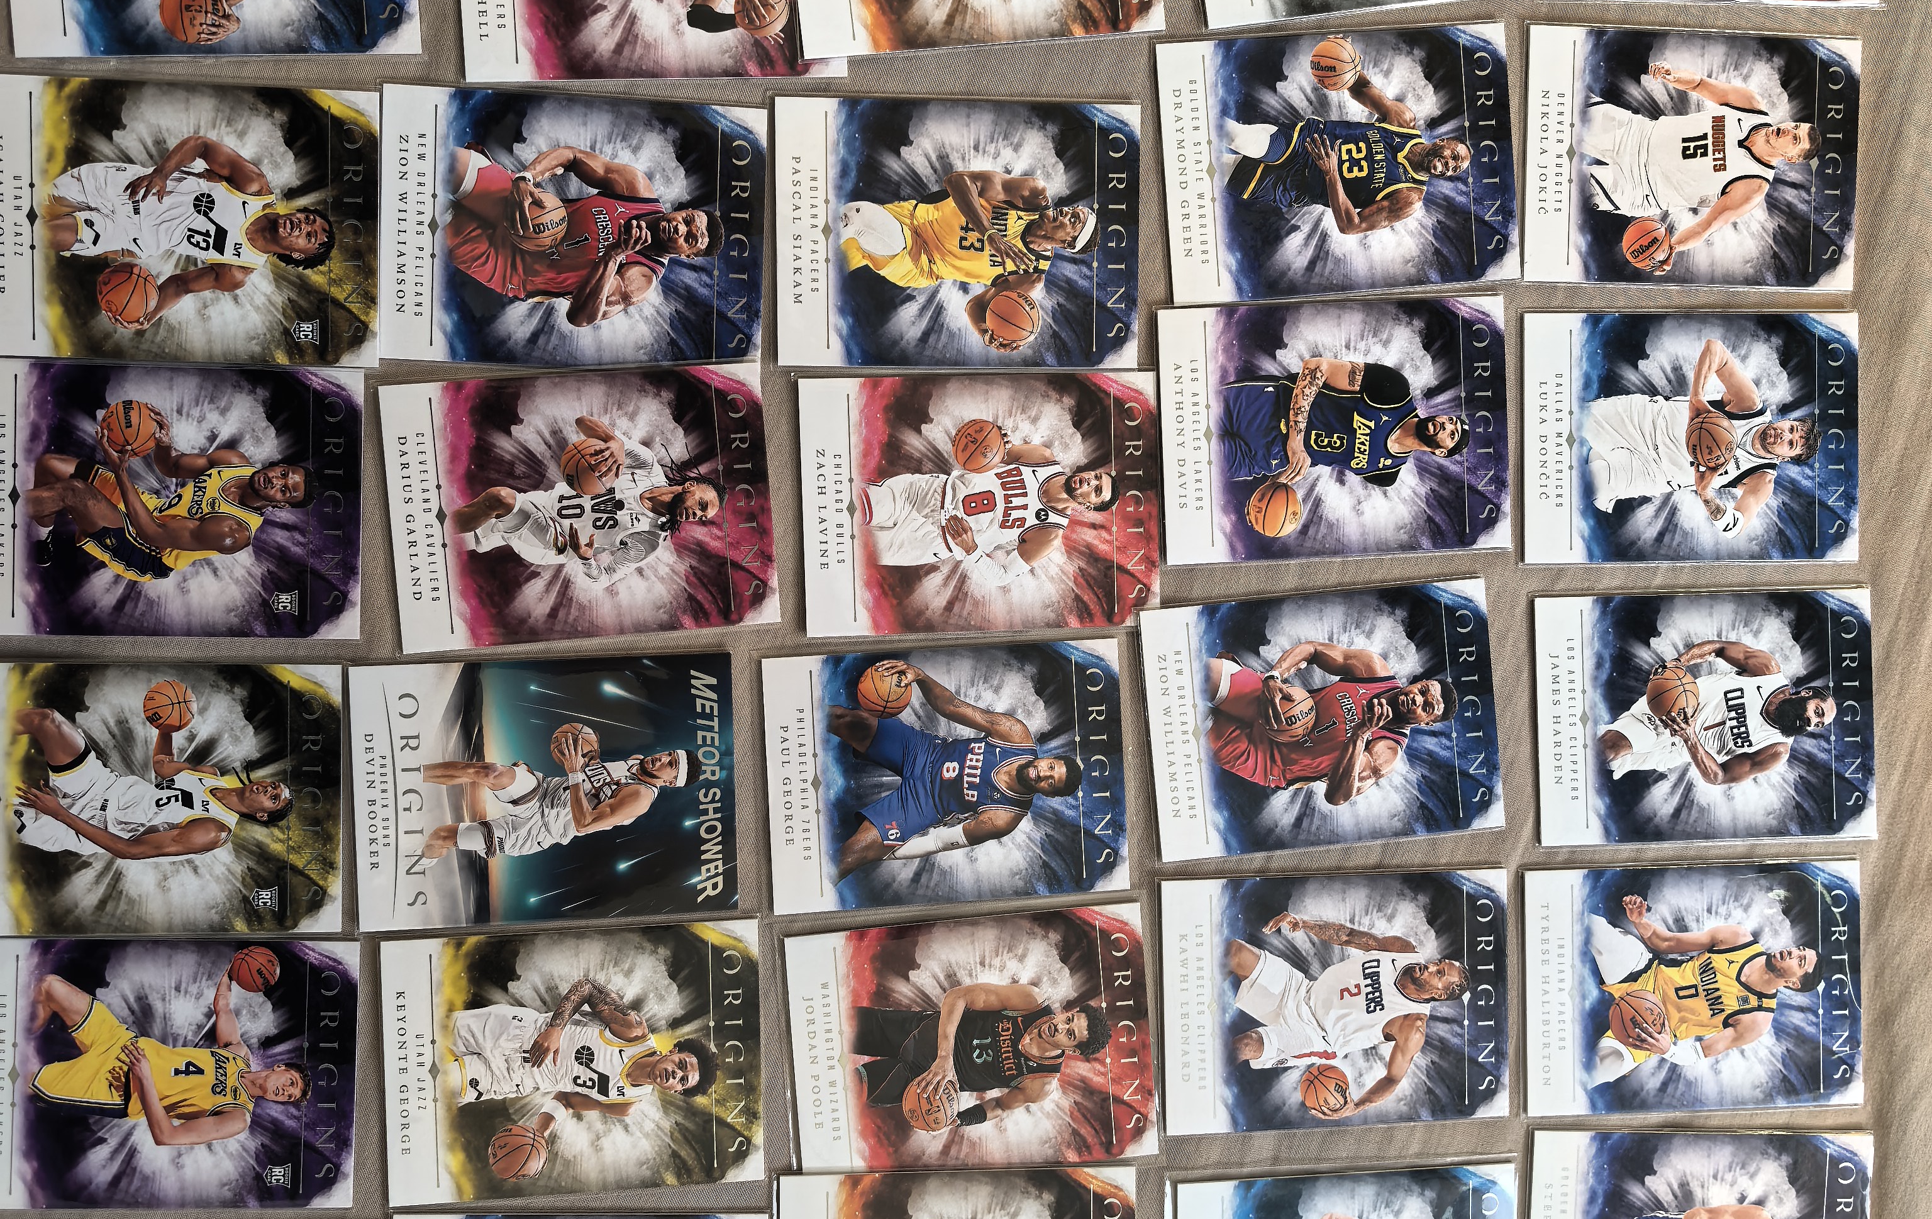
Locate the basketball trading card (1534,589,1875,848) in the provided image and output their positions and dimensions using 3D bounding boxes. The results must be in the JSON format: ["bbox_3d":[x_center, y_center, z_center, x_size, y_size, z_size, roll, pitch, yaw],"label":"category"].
[{"bbox_3d":[0.189,0.028,0.455,0.089,0.001,0.064,-1,90,-5],"label":"basketball trading card"}]

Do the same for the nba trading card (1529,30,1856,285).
[{"bbox_3d":[0.185,-0.114,0.452,0.089,0.001,0.064,0,92,-7],"label":"nba trading card"}]

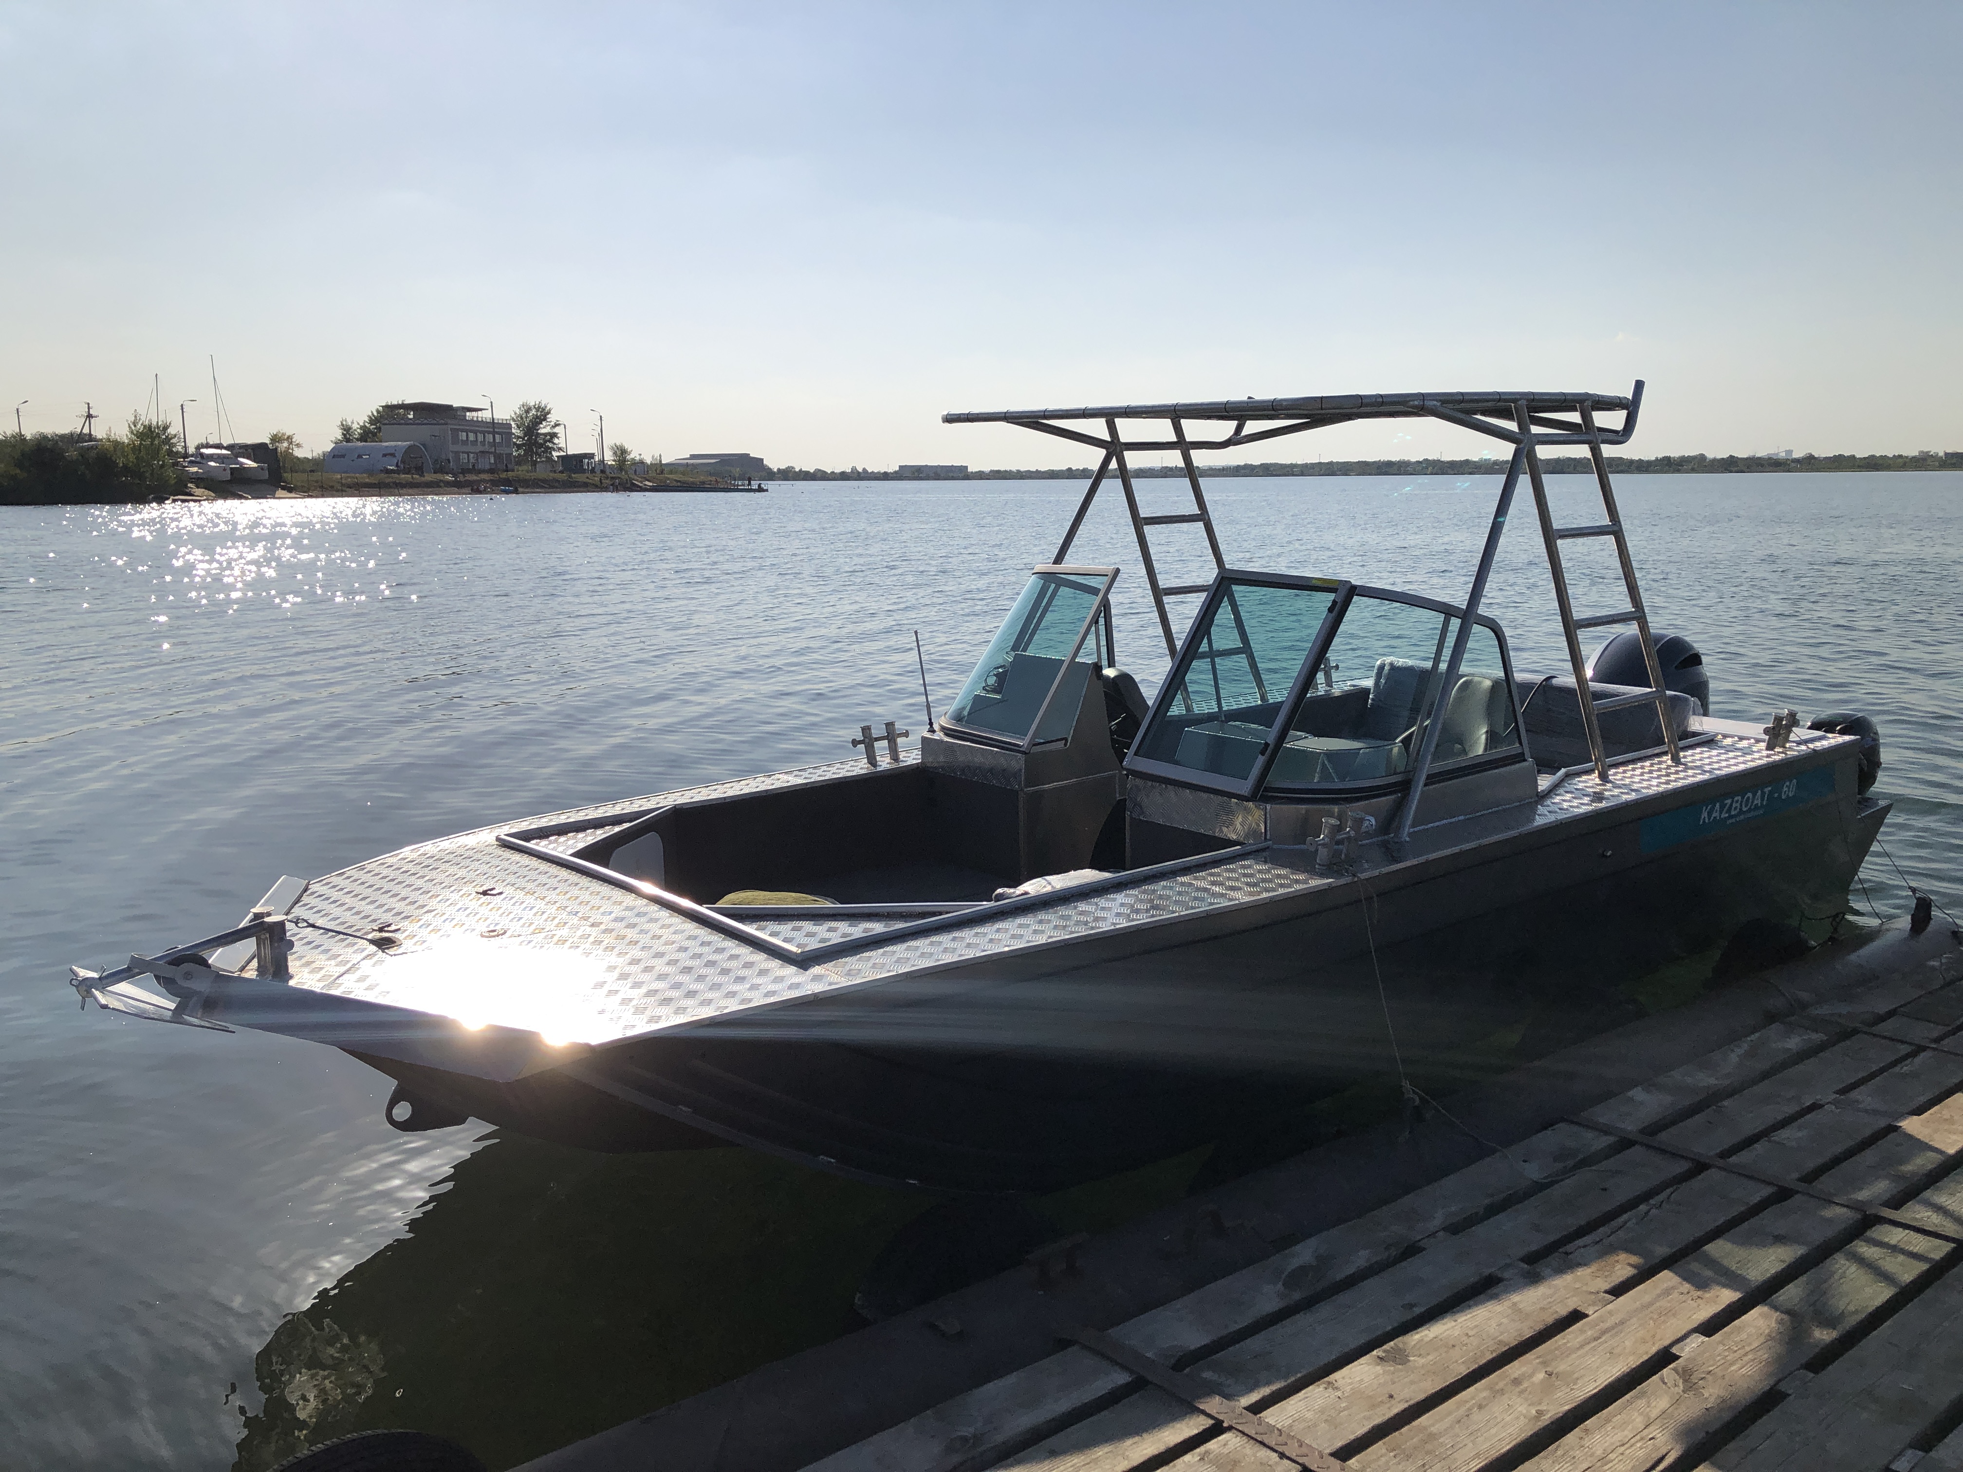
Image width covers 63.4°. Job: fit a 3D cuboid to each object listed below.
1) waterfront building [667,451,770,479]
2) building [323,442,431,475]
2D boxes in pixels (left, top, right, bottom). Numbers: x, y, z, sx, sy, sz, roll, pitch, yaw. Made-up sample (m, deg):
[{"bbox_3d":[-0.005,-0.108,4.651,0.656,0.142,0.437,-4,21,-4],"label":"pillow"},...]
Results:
[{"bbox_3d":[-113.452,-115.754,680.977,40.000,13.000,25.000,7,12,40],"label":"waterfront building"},{"bbox_3d":[-79.235,-36.486,208.487,12.300,4.400,7.800,2,10,14],"label":"building"}]

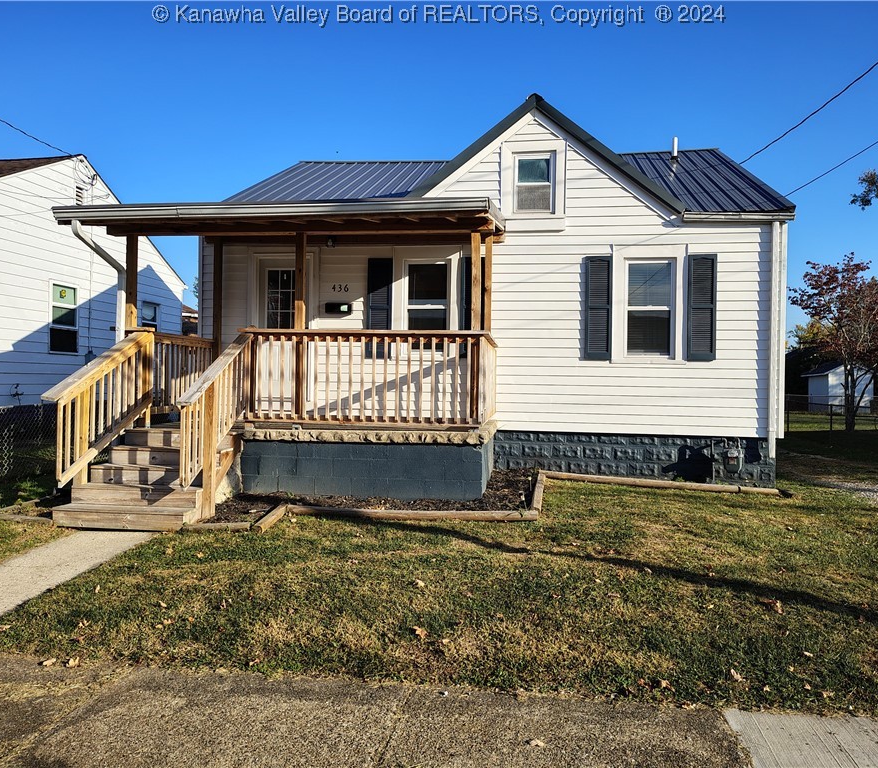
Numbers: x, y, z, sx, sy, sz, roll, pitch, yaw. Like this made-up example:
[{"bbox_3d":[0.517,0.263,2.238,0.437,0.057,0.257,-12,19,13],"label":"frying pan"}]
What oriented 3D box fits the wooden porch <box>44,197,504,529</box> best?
[{"bbox_3d":[-1.744,-0.423,8.508,4.870,3.800,3.370,1,0,9],"label":"wooden porch"}]

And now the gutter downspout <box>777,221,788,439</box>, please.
[{"bbox_3d":[4.484,-0.700,9.276,0.080,2.808,0.080,1,0,9],"label":"gutter downspout"}]

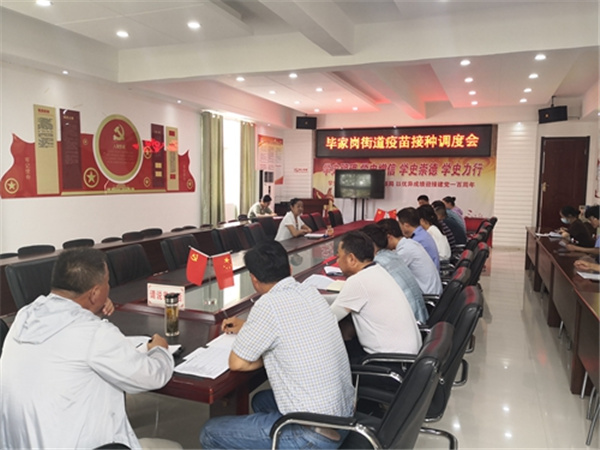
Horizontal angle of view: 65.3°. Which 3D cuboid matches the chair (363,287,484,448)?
[{"bbox_3d":[0.674,0.827,2.664,0.660,0.990,0.580,3,6,23],"label":"chair"}]

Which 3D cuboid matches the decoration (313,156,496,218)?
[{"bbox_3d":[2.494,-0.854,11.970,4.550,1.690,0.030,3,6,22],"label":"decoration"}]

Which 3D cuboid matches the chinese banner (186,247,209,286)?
[{"bbox_3d":[-0.664,0.272,3.030,0.155,0.240,0.050,3,6,28],"label":"chinese banner"}]

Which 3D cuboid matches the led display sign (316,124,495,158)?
[{"bbox_3d":[2.466,-2.067,11.782,4.370,0.740,0.100,3,6,22],"label":"led display sign"}]

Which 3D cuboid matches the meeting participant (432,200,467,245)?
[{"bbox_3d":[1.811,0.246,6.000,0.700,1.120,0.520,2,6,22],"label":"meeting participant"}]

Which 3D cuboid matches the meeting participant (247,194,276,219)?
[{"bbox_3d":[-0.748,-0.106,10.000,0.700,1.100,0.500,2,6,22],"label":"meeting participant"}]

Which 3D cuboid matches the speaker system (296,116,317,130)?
[{"bbox_3d":[0.187,-2.640,12.208,0.500,0.320,0.300,2,6,5],"label":"speaker system"}]

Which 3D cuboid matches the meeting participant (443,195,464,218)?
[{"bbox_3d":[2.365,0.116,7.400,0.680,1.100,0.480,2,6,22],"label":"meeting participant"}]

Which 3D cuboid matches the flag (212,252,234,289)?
[{"bbox_3d":[-0.487,0.293,2.980,0.155,0.235,0.050,3,6,28],"label":"flag"}]

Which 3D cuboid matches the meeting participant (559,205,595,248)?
[{"bbox_3d":[4.070,0.355,6.771,0.720,1.230,0.480,3,6,22],"label":"meeting participant"}]

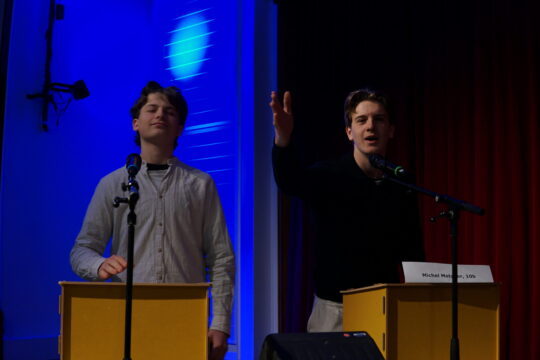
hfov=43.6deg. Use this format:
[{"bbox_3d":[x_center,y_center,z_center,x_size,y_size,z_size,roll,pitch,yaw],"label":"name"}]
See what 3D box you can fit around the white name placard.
[{"bbox_3d":[0.554,0.297,2.100,0.297,0.080,0.060,2,-7,-14],"label":"white name placard"}]

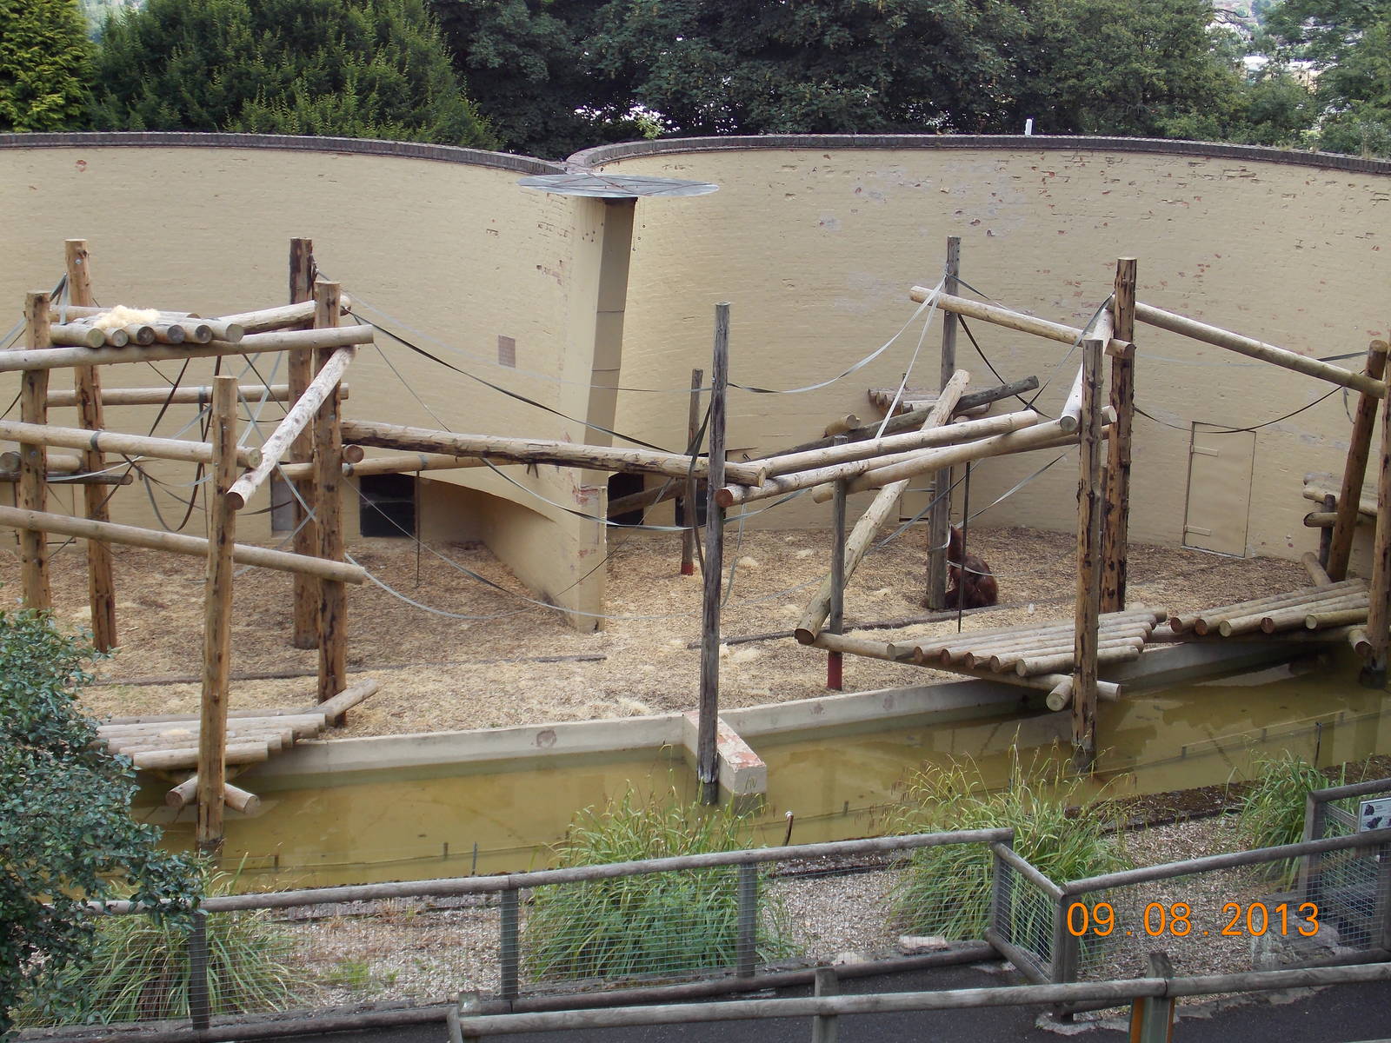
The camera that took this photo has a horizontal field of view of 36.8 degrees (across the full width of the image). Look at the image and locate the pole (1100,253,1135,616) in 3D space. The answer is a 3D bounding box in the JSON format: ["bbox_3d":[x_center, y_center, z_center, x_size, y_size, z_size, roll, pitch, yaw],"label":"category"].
[{"bbox_3d":[4.707,-0.829,23.215,0.250,4.177,0.250,2,15,11],"label":"pole"}]

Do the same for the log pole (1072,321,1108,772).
[{"bbox_3d":[4.395,0.423,23.384,0.237,5.018,0.237,1,15,11],"label":"log pole"}]

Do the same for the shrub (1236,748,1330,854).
[{"bbox_3d":[5.952,2.860,20.843,0.950,1.000,0.900,6,16,17],"label":"shrub"}]

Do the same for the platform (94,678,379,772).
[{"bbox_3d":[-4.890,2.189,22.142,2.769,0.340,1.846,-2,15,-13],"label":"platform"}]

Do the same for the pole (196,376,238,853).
[{"bbox_3d":[-4.713,0.993,20.562,0.246,4.904,0.246,2,15,-13],"label":"pole"}]

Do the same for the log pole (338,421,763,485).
[{"bbox_3d":[-1.419,-0.645,19.197,4.184,0.210,0.210,6,16,15],"label":"log pole"}]

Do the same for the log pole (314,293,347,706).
[{"bbox_3d":[-3.443,-0.122,19.738,0.260,4.283,0.260,-1,15,-10],"label":"log pole"}]

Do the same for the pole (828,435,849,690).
[{"bbox_3d":[1.696,0.534,24.857,0.162,3.094,0.162,1,15,4],"label":"pole"}]

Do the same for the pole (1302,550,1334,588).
[{"bbox_3d":[8.983,0.693,30.132,0.160,0.160,0.750,39,16,-39],"label":"pole"}]

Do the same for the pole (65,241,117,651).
[{"bbox_3d":[-6.245,-0.725,21.619,0.235,4.362,0.235,-4,16,-16],"label":"pole"}]

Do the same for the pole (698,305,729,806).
[{"bbox_3d":[0.178,0.358,18.707,0.155,4.634,0.155,2,15,1],"label":"pole"}]

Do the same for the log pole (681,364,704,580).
[{"bbox_3d":[-0.030,-0.566,25.004,0.125,2.552,0.125,3,15,0],"label":"log pole"}]

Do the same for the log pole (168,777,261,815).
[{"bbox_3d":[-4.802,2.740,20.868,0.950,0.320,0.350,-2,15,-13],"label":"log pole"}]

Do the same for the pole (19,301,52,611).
[{"bbox_3d":[-6.288,-0.159,20.036,0.265,4.093,0.265,0,15,-17],"label":"pole"}]

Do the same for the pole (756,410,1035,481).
[{"bbox_3d":[2.015,-0.755,19.898,3.796,0.165,0.165,-12,20,-39],"label":"pole"}]

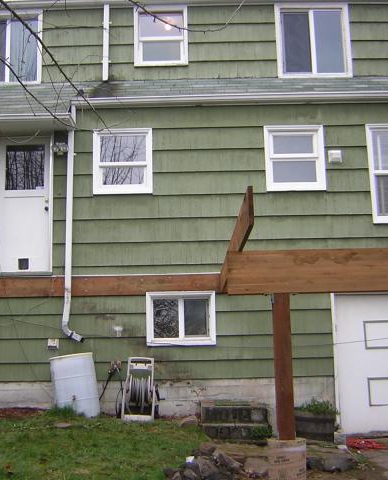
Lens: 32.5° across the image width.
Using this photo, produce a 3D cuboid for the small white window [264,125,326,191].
[{"bbox_3d":[1.538,-1.236,10.153,0.899,1.020,0.100,-1,-9,0],"label":"small white window"}]

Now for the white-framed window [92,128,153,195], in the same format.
[{"bbox_3d":[-1.077,-1.188,10.165,0.902,1.029,0.100,-1,-9,0],"label":"white-framed window"}]

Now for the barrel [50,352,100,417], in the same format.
[{"bbox_3d":[-1.655,2.017,9.259,0.590,0.850,0.590,-9,-9,-1],"label":"barrel"}]

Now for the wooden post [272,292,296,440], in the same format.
[{"bbox_3d":[0.754,1.062,5.617,0.140,1.203,0.140,-1,-9,0],"label":"wooden post"}]

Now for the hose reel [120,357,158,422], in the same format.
[{"bbox_3d":[-0.740,2.080,9.292,0.550,0.882,0.450,-1,-9,0],"label":"hose reel"}]

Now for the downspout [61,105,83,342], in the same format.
[{"bbox_3d":[-1.786,-0.305,9.874,0.300,3.549,0.260,-1,-9,0],"label":"downspout"}]

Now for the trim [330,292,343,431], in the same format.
[{"bbox_3d":[2.052,1.725,9.663,0.090,2.013,0.060,-1,-9,0],"label":"trim"}]

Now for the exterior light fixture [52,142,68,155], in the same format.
[{"bbox_3d":[-2.030,-1.380,10.123,0.244,0.177,0.180,-1,-9,0],"label":"exterior light fixture"}]

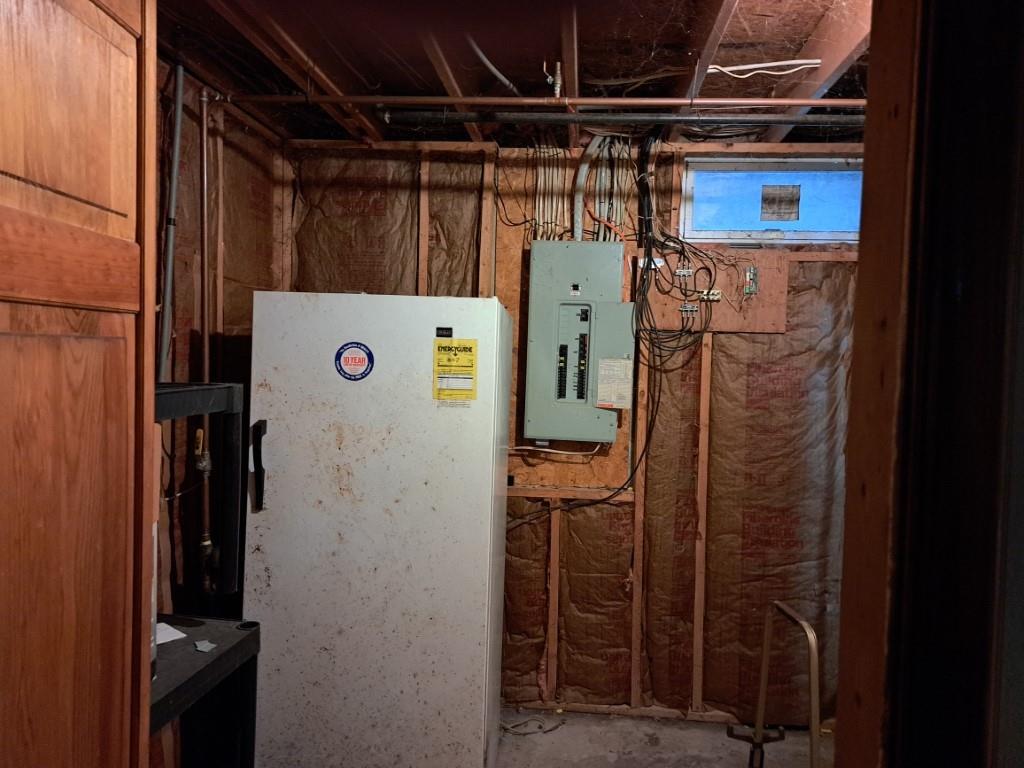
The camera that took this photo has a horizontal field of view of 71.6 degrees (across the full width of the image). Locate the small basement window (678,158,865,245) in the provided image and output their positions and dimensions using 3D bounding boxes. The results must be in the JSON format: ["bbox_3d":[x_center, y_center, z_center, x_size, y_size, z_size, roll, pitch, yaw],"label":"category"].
[{"bbox_3d":[1.113,-0.766,2.976,0.785,0.350,0.085,1,3,5],"label":"small basement window"}]

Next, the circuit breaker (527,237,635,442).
[{"bbox_3d":[0.296,-0.178,3.035,0.450,0.840,0.110,1,3,5],"label":"circuit breaker"}]

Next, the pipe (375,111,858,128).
[{"bbox_3d":[0.464,-0.948,2.549,1.880,0.048,0.048,2,3,5],"label":"pipe"}]

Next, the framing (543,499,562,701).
[{"bbox_3d":[0.187,0.940,3.119,0.038,0.890,0.089,1,3,5],"label":"framing"}]

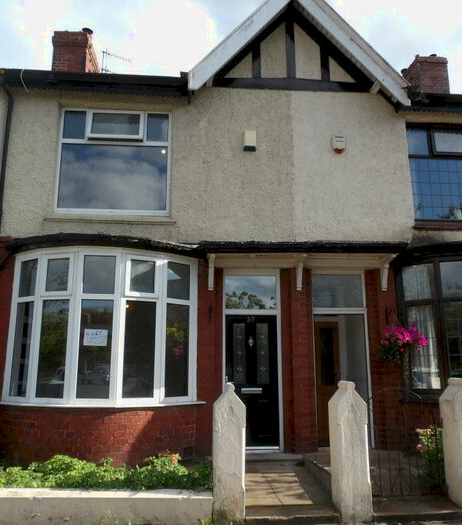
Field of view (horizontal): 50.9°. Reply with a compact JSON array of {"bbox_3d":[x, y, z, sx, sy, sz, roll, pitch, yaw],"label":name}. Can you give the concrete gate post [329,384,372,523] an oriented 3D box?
[{"bbox_3d":[1.276,1.996,5.260,0.305,1.386,0.400,1,-12,-6],"label":"concrete gate post"}]

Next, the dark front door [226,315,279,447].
[{"bbox_3d":[0.318,1.776,7.353,0.797,1.934,0.072,1,-12,-4],"label":"dark front door"}]

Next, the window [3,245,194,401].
[{"bbox_3d":[-1.757,0.874,6.618,2.630,2.020,0.740,1,-12,-6],"label":"window"}]

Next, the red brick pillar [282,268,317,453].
[{"bbox_3d":[1.021,1.444,7.400,0.465,2.751,0.280,1,-12,-6],"label":"red brick pillar"}]

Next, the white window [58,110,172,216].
[{"bbox_3d":[-1.865,-1.624,7.846,1.763,1.775,0.082,1,-12,-4],"label":"white window"}]

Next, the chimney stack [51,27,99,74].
[{"bbox_3d":[-4.031,-5.157,12.671,0.881,1.415,1.332,1,-12,-4],"label":"chimney stack"}]

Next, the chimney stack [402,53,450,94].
[{"bbox_3d":[5.256,-4.797,13.228,0.861,1.261,1.230,1,-12,-4],"label":"chimney stack"}]

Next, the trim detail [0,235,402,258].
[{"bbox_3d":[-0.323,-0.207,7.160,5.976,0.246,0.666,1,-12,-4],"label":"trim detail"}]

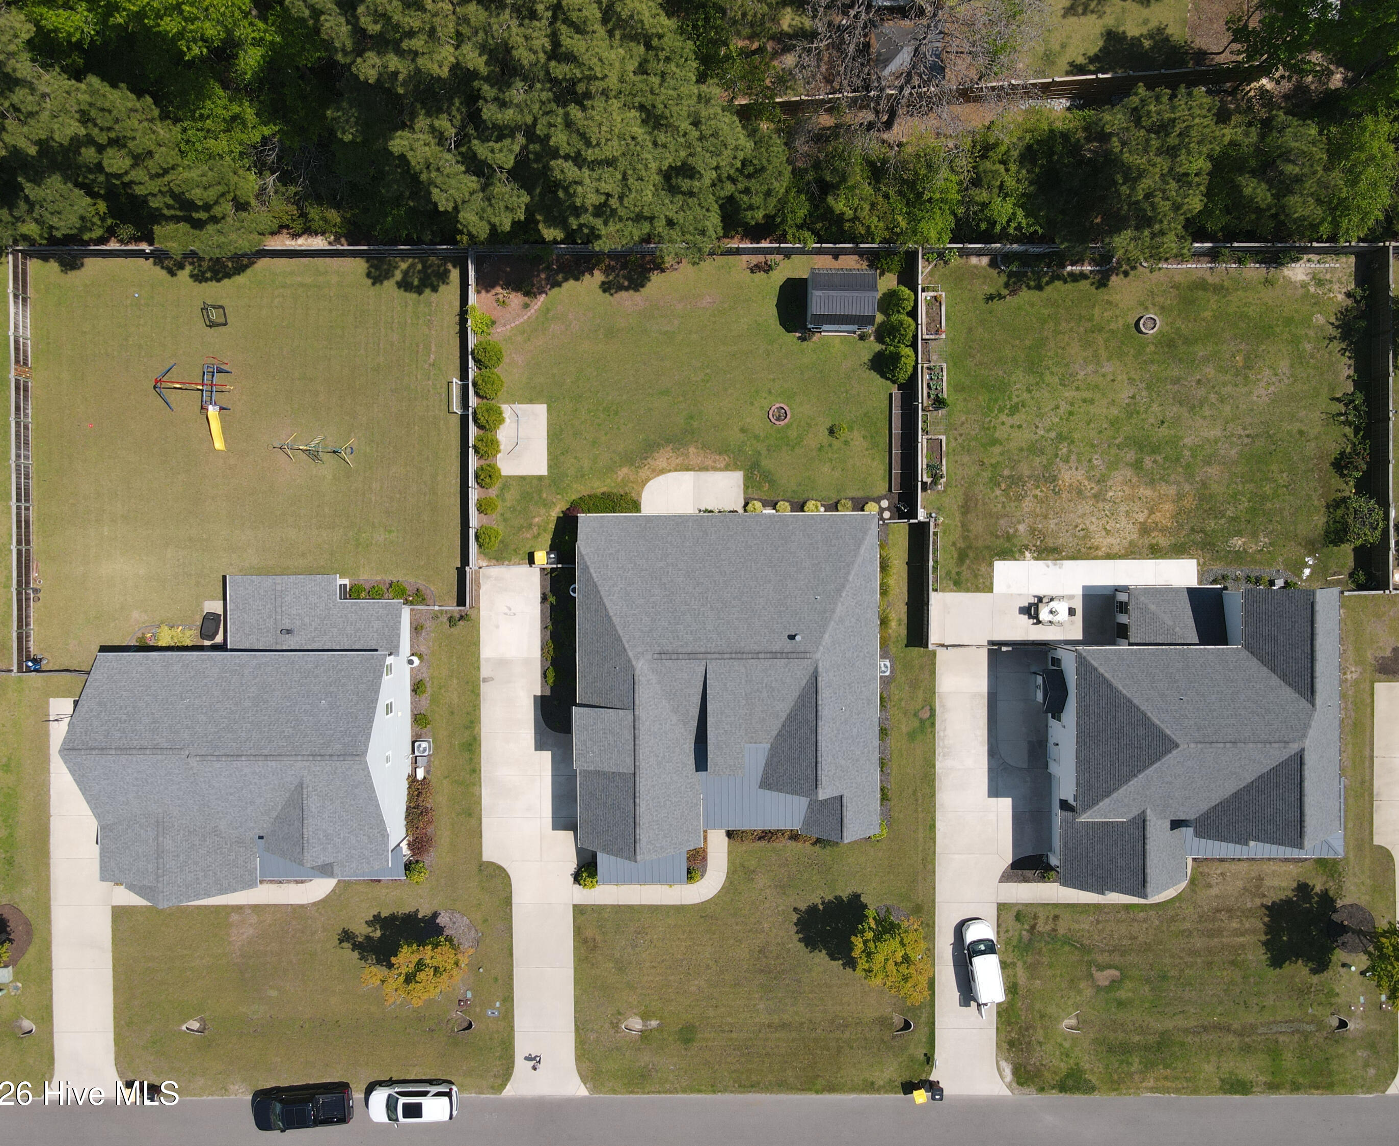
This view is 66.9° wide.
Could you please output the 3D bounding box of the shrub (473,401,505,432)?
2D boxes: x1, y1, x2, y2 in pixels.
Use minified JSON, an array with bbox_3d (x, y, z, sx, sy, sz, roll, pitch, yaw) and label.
[{"bbox_3d":[-12.606,-9.383,63.569,1.939,1.550,1.795,0,91,0],"label":"shrub"}]

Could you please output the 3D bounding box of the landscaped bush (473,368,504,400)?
[{"bbox_3d":[-12.638,-11.295,63.546,1.867,1.550,1.903,0,91,0],"label":"landscaped bush"}]

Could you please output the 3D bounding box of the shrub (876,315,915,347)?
[{"bbox_3d":[11.928,-14.543,63.580,2.081,1.600,1.938,0,91,0],"label":"shrub"}]

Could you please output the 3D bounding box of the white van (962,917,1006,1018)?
[{"bbox_3d":[17.152,23.354,63.919,1.840,1.860,4.720,-10,91,0],"label":"white van"}]

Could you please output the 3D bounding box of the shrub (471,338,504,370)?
[{"bbox_3d":[-12.651,-13.117,63.525,1.903,1.550,1.831,0,91,0],"label":"shrub"}]

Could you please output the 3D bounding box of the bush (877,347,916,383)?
[{"bbox_3d":[11.904,-12.441,63.455,2.077,1.900,2.291,0,91,0],"label":"bush"}]

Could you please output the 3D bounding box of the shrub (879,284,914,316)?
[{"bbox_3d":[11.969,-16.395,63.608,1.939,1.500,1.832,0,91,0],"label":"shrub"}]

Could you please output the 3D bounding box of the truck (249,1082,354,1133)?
[{"bbox_3d":[-23.927,32.279,63.832,5.880,1.930,2.080,-5,91,0],"label":"truck"}]

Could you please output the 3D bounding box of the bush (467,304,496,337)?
[{"bbox_3d":[-13.040,-15.091,63.325,1.683,1.900,1.933,0,91,0],"label":"bush"}]

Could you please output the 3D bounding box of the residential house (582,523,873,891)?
[{"bbox_3d":[1.676,7.357,60.698,17.136,7.800,21.463,0,91,0],"label":"residential house"}]

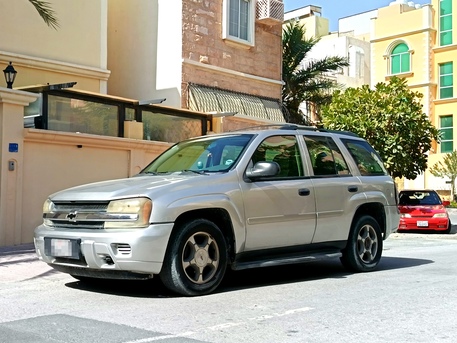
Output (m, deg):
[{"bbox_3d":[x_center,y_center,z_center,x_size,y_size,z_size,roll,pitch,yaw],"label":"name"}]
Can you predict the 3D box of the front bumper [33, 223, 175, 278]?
[{"bbox_3d":[-1.336,0.732,6.054,1.860,0.500,0.570,-3,-4,44],"label":"front bumper"}]

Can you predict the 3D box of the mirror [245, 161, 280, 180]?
[{"bbox_3d":[0.337,-0.017,6.348,0.290,0.195,0.200,-3,-4,44],"label":"mirror"}]

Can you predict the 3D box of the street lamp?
[{"bbox_3d":[-3.762,-1.633,10.900,0.230,0.480,0.230,-3,-4,44],"label":"street lamp"}]

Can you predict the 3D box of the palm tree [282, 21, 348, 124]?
[{"bbox_3d":[1.936,-1.404,19.326,3.500,6.490,3.500,-3,-4,44],"label":"palm tree"}]

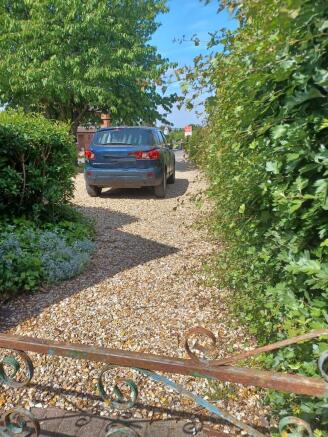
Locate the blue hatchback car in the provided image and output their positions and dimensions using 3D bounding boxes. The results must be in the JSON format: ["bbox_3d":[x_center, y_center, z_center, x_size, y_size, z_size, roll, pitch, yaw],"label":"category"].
[{"bbox_3d":[-0.685,-1.630,8.700,1.820,1.650,4.380,2,14,7],"label":"blue hatchback car"}]

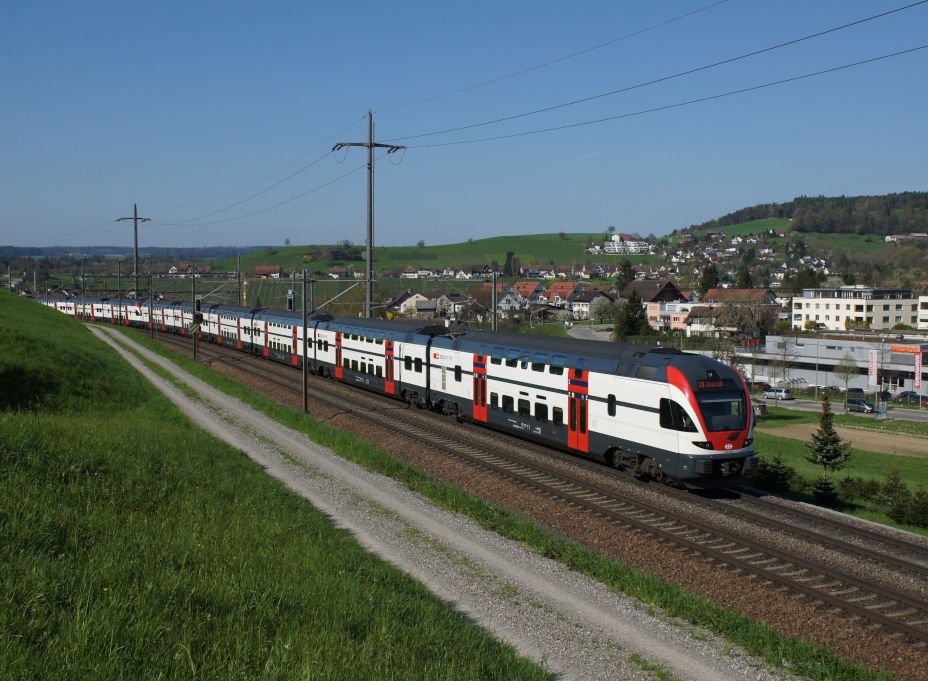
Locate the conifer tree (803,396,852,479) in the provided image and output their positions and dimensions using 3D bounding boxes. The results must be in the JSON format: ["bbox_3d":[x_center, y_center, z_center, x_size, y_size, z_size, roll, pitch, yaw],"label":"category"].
[{"bbox_3d":[13.765,3.830,38.800,1.750,3.400,1.750,1,4,19],"label":"conifer tree"}]

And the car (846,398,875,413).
[{"bbox_3d":[63.132,10.403,163.000,4.650,1.730,1.830,3,4,37],"label":"car"}]

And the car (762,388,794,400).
[{"bbox_3d":[54.879,9.429,179.000,4.500,1.650,1.800,3,5,43],"label":"car"}]

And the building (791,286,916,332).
[{"bbox_3d":[98.846,-6.961,259.000,20.500,12.200,21.500,-2,4,-32],"label":"building"}]

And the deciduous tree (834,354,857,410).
[{"bbox_3d":[59.656,6.724,160.000,3.700,9.000,3.700,2,4,21],"label":"deciduous tree"}]

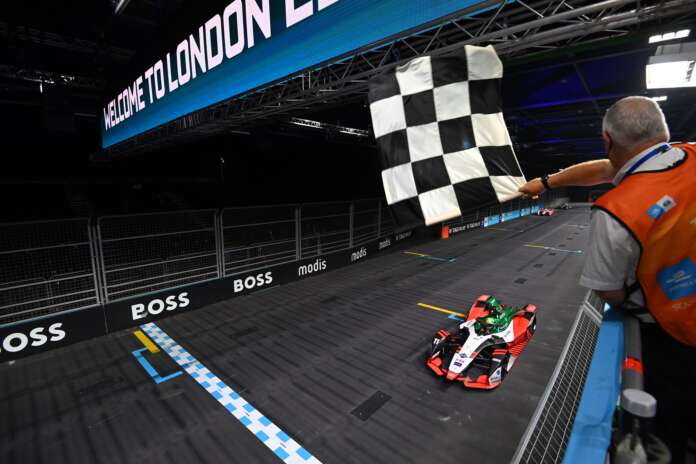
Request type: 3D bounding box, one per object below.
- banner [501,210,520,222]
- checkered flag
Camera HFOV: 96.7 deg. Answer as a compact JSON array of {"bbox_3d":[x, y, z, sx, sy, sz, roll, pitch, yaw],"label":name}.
[{"bbox_3d":[23.521,-2.290,44.376,0.100,1.050,9.000,6,10,42],"label":"banner"},{"bbox_3d":[0.559,-0.561,1.806,0.789,1.012,0.197,-9,-9,13],"label":"checkered flag"}]

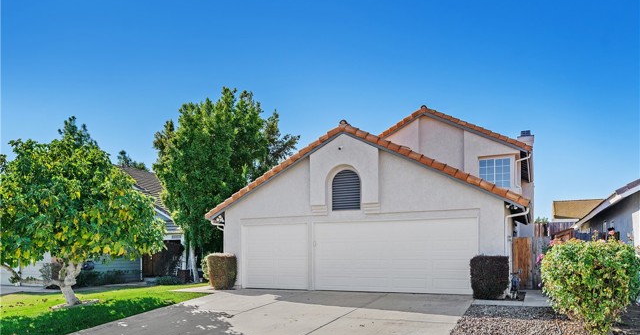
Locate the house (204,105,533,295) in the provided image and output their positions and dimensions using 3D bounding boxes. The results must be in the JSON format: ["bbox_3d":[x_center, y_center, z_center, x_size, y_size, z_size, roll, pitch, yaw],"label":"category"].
[{"bbox_3d":[3.400,1.000,20.000,10.400,6.900,13.600,-3,-7,24],"label":"house"}]

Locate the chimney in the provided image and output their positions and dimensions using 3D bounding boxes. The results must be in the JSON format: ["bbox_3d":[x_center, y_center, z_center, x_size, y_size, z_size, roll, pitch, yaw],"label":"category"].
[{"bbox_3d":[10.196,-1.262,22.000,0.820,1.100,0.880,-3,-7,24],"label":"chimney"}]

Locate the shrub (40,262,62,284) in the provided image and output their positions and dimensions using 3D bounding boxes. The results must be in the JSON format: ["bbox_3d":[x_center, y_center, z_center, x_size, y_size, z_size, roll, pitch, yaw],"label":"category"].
[{"bbox_3d":[-9.906,3.948,16.400,0.800,0.850,0.720,0,-6,0],"label":"shrub"}]

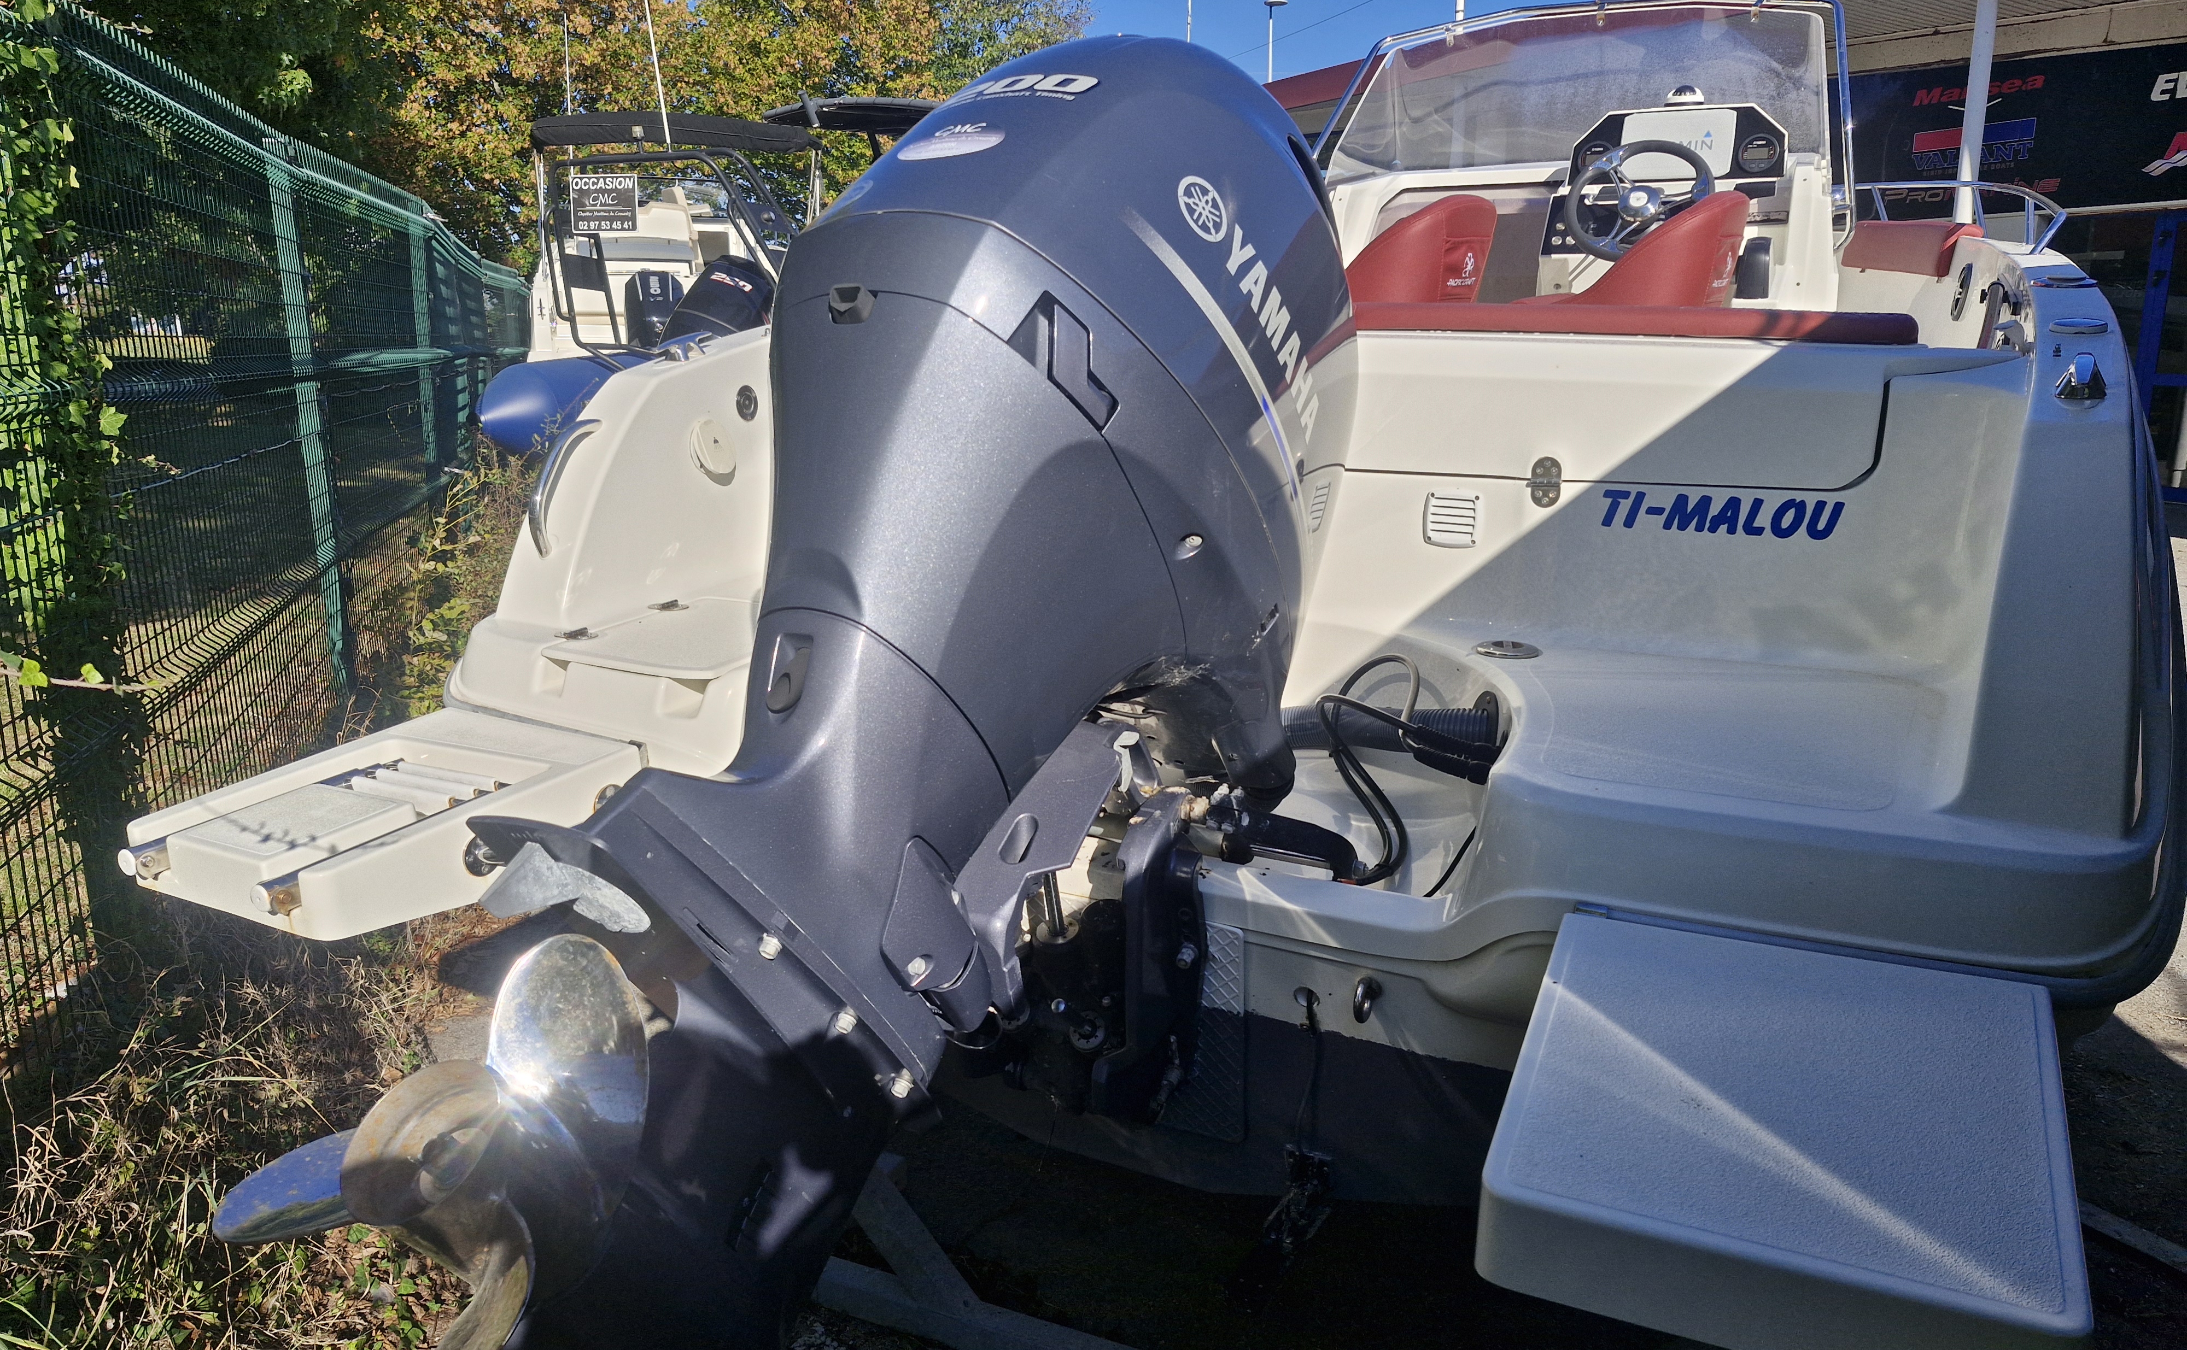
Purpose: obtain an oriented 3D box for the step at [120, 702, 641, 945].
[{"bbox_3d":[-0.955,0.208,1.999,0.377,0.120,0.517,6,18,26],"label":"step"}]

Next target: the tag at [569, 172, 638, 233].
[{"bbox_3d":[-2.620,-2.531,7.800,0.370,0.310,0.020,-2,14,-6],"label":"tag"}]

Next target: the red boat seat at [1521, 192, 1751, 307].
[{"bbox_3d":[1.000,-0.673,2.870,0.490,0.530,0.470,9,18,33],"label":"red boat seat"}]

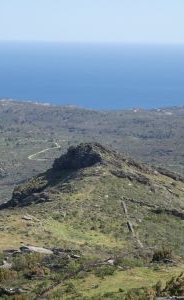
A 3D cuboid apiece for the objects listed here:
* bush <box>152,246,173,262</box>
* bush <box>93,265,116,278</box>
[{"bbox_3d":[7.420,10.999,90.000,2.110,1.450,1.800,2,8,5],"label":"bush"},{"bbox_3d":[1.213,11.793,83.000,2.330,1.050,2.000,1,8,1],"label":"bush"}]

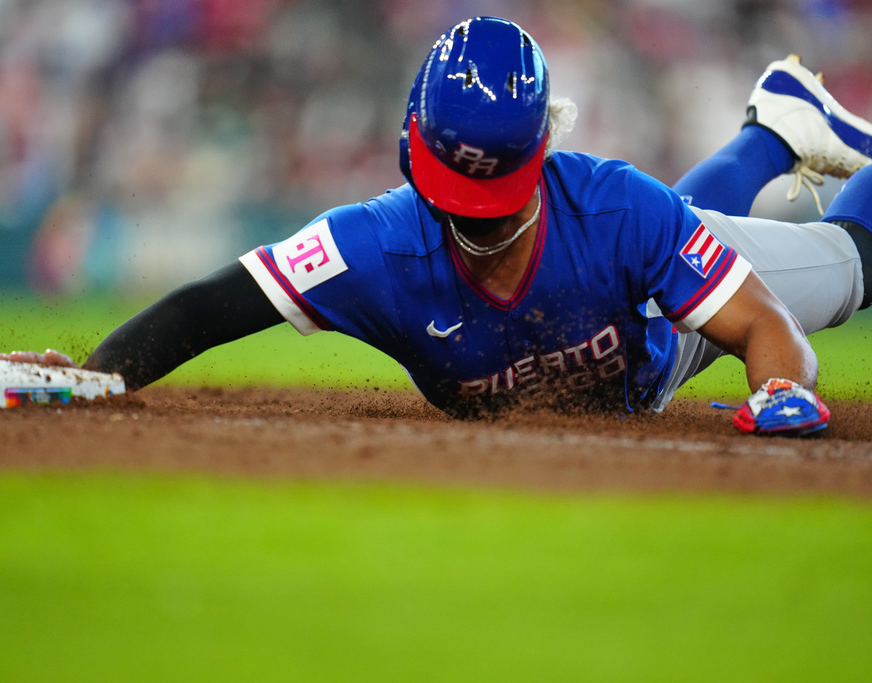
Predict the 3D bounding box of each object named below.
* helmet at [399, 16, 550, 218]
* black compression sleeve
[{"bbox_3d":[0.064,-0.347,17.850,0.225,0.295,0.240,7,-25,1],"label":"helmet"},{"bbox_3d":[-0.392,-0.031,18.300,0.400,0.140,0.120,-29,0,16],"label":"black compression sleeve"}]

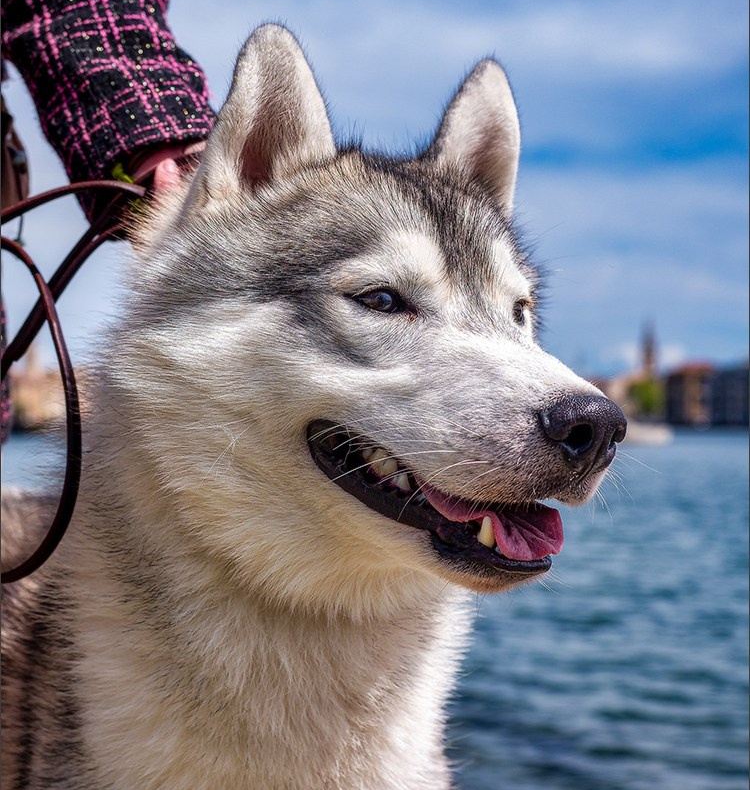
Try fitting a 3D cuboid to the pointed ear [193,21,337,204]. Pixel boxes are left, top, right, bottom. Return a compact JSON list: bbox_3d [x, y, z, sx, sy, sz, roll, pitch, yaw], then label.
[{"bbox_3d":[-0.058,-0.151,0.955,0.068,0.093,0.045,1,-1,-30],"label":"pointed ear"}]

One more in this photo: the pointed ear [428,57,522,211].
[{"bbox_3d":[0.058,-0.151,1.040,0.043,0.090,0.064,-1,-1,42],"label":"pointed ear"}]

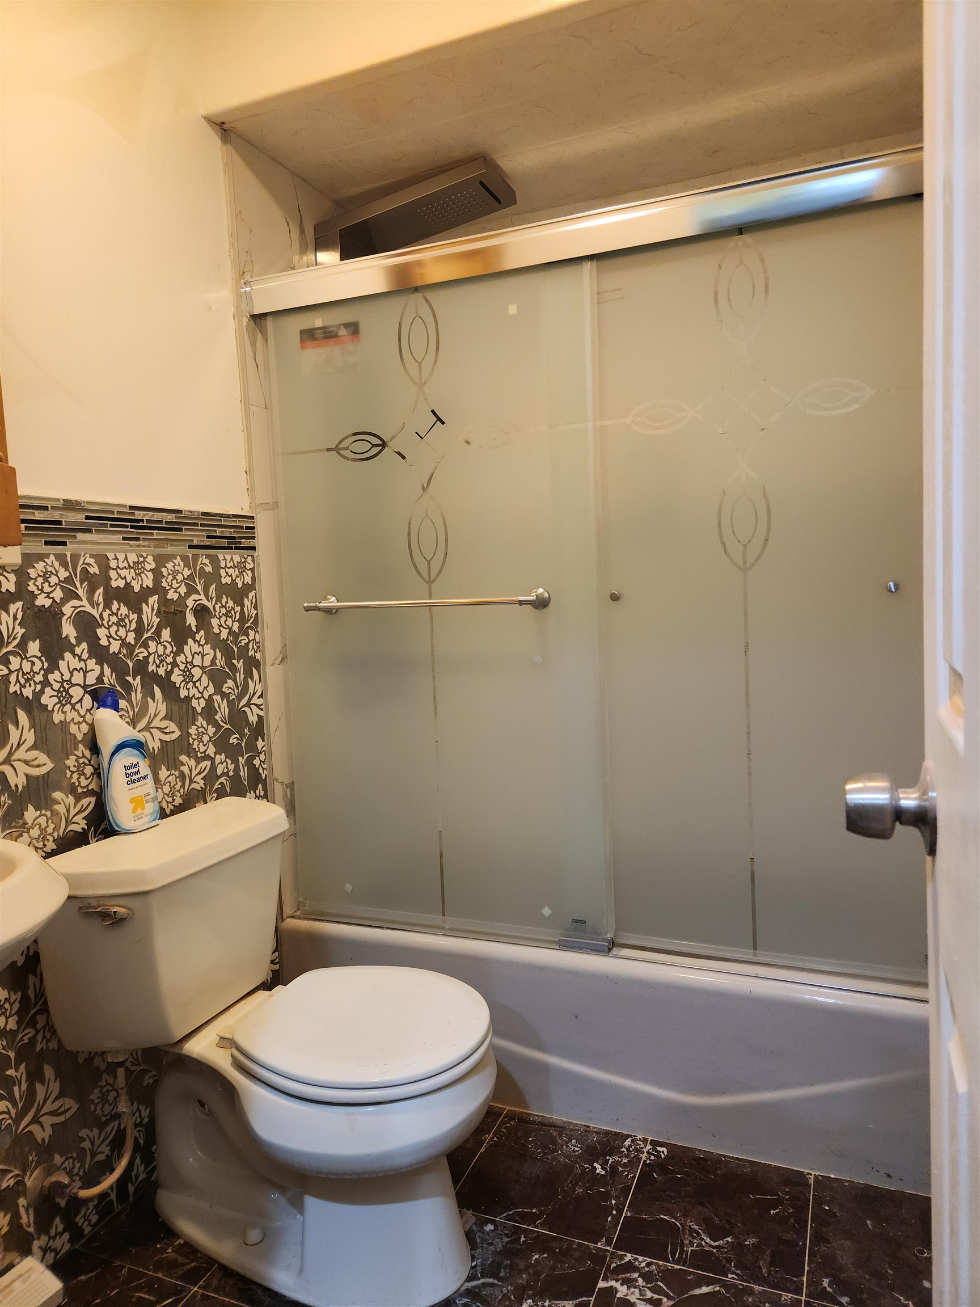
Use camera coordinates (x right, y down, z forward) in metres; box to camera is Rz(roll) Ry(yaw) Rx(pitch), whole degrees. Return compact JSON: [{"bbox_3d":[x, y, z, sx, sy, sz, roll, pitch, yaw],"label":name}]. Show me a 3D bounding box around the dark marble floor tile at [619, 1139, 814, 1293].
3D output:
[{"bbox_3d":[0.404,0.987,1.536,0.303,0.010,0.301,0,5,22],"label":"dark marble floor tile"}]

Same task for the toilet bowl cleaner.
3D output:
[{"bbox_3d":[-0.649,0.185,1.525,0.060,0.260,0.100,-8,2,23],"label":"toilet bowl cleaner"}]

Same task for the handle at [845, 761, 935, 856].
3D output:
[{"bbox_3d":[0.301,0.115,0.657,0.061,0.070,0.070,0,5,22],"label":"handle"}]

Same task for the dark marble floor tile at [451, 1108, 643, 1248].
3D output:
[{"bbox_3d":[0.123,0.988,1.652,0.305,0.010,0.301,0,5,22],"label":"dark marble floor tile"}]

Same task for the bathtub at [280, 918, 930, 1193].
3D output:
[{"bbox_3d":[0.364,0.754,2.094,1.510,0.360,0.740,0,5,22],"label":"bathtub"}]

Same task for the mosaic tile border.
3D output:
[{"bbox_3d":[-0.640,-0.238,1.677,0.010,0.090,0.610,0,5,22],"label":"mosaic tile border"}]

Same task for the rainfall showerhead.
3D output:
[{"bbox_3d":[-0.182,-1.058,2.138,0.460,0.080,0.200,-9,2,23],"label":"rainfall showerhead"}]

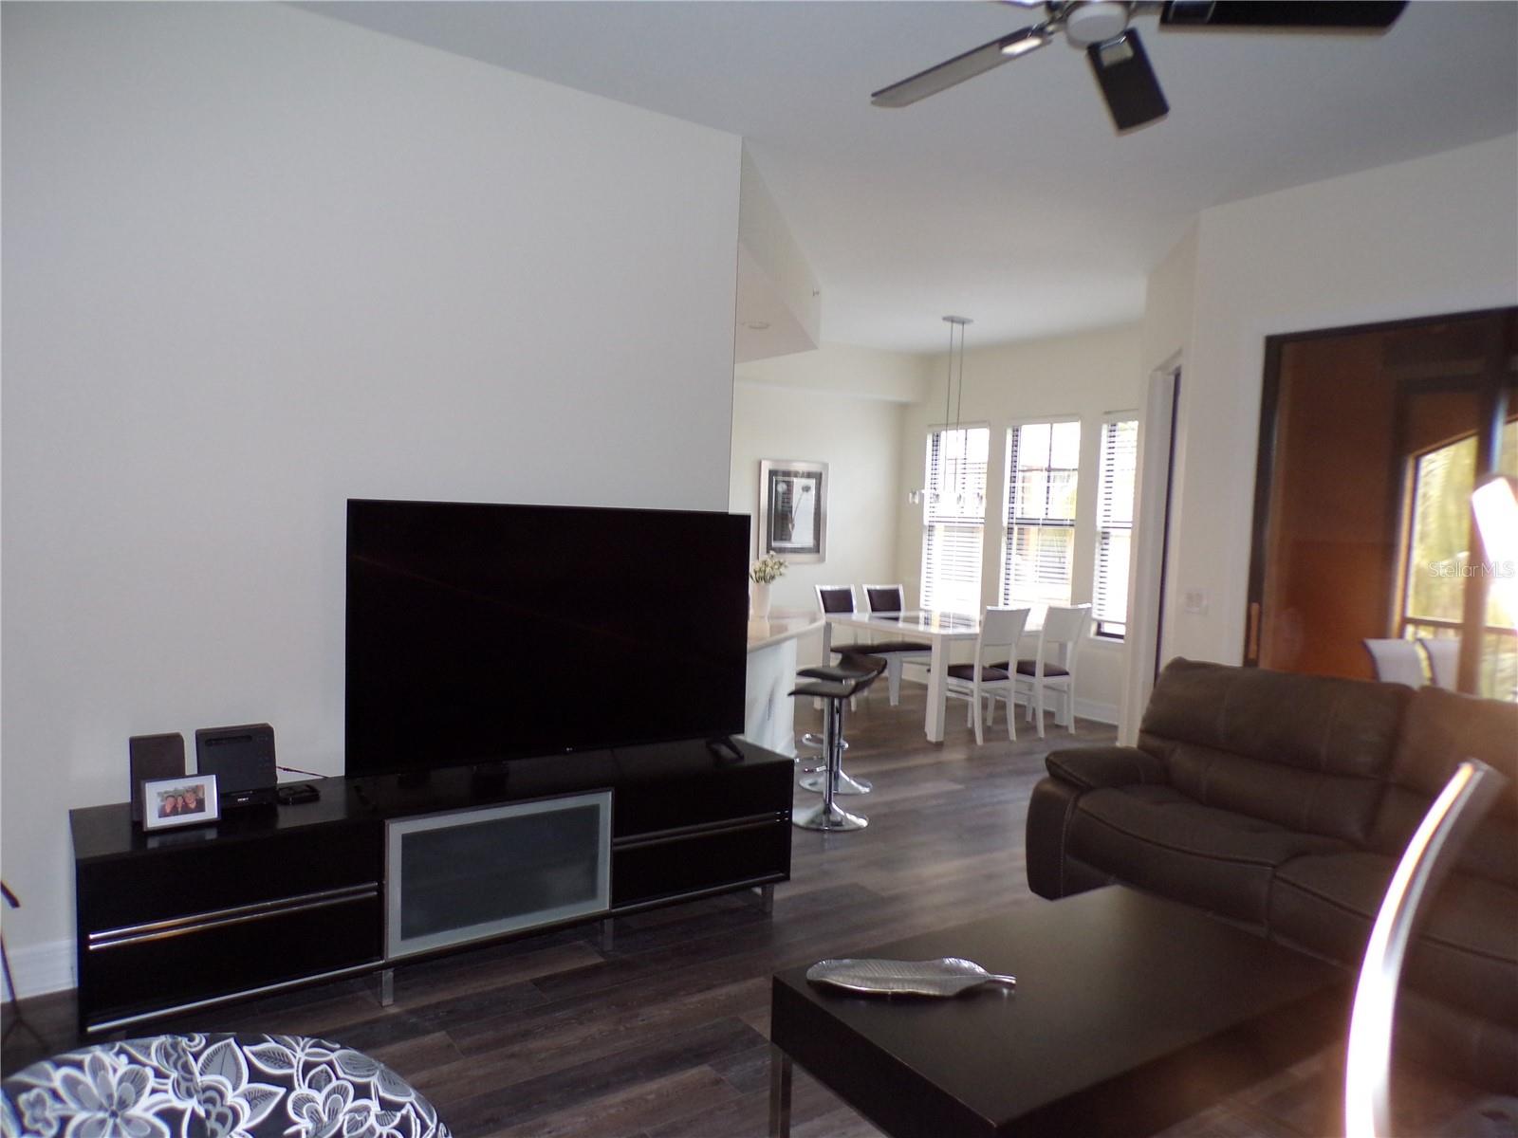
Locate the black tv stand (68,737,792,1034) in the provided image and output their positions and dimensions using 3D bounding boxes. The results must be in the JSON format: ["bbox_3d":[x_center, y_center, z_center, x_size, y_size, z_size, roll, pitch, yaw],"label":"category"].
[{"bbox_3d":[-0.967,1.014,3.595,2.325,0.584,0.522,0,3,-36],"label":"black tv stand"}]

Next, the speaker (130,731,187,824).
[{"bbox_3d":[-1.766,0.603,3.081,0.134,0.236,0.099,0,3,-36],"label":"speaker"}]

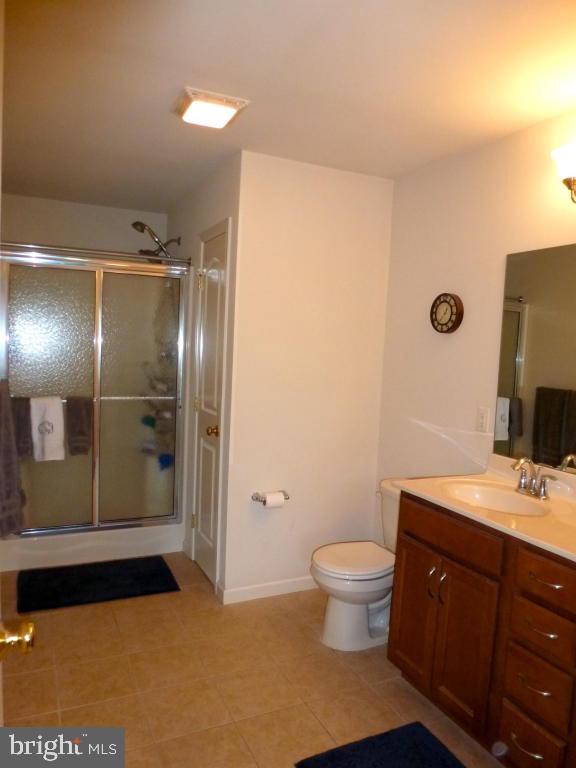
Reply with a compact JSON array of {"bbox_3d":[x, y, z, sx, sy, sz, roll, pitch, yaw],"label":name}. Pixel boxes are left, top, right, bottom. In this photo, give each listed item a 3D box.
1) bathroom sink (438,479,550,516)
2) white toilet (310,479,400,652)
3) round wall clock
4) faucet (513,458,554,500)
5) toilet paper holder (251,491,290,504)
[{"bbox_3d":[0.832,0.527,2.172,0.360,0.140,0.470,1,4,-26],"label":"bathroom sink"},{"bbox_3d":[0.445,0.908,2.714,0.710,0.720,0.420,1,4,-26],"label":"white toilet"},{"bbox_3d":[0.819,-0.362,2.747,0.045,0.200,0.200,1,4,-26],"label":"round wall clock"},{"bbox_3d":[0.975,0.384,2.178,0.170,0.162,0.180,1,4,-26],"label":"faucet"},{"bbox_3d":[-0.096,0.629,2.950,0.195,0.065,0.090,1,4,-26],"label":"toilet paper holder"}]

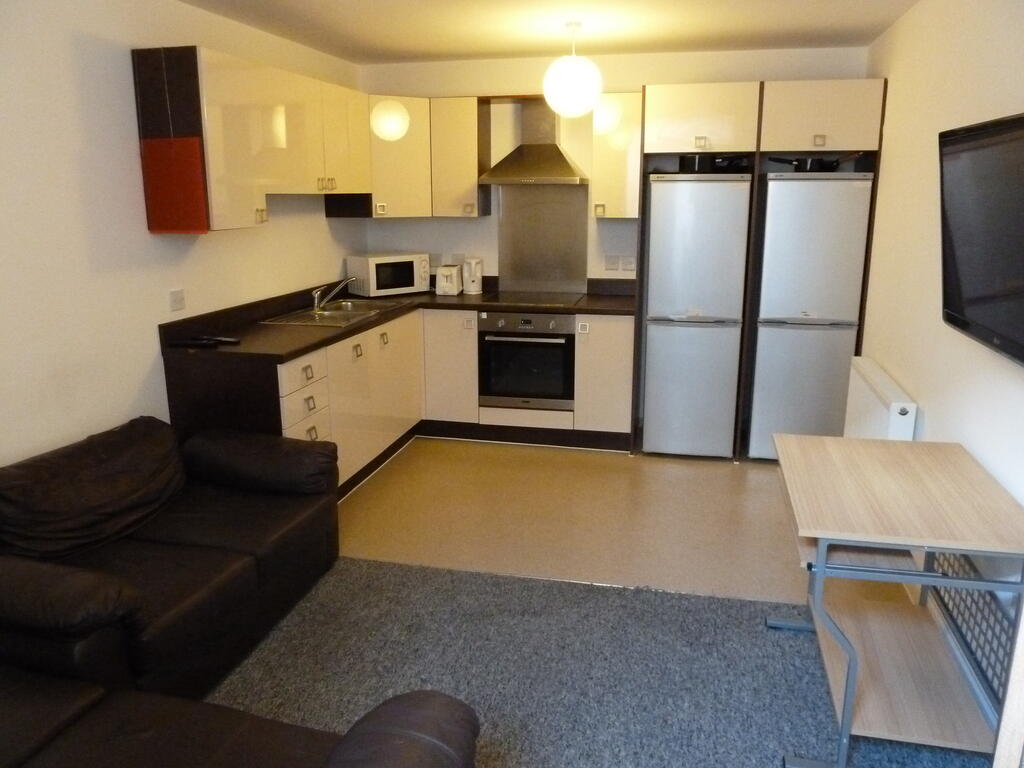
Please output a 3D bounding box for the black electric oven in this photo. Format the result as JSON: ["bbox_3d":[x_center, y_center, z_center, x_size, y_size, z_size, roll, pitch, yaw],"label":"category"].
[{"bbox_3d":[0.147,-0.192,4.759,0.597,0.597,0.570,3,14,13],"label":"black electric oven"}]

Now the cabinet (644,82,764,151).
[{"bbox_3d":[1.075,-1.482,4.200,0.600,0.355,0.600,3,14,14],"label":"cabinet"}]

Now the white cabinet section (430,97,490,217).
[{"bbox_3d":[-0.320,-1.441,4.762,0.300,0.715,0.327,3,14,13],"label":"white cabinet section"}]

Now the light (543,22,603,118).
[{"bbox_3d":[0.314,-1.610,3.807,0.300,0.472,0.300,3,14,14],"label":"light"}]

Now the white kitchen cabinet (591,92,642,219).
[{"bbox_3d":[0.659,-1.383,4.519,0.300,0.719,0.315,3,14,14],"label":"white kitchen cabinet"}]

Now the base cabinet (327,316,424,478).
[{"bbox_3d":[-0.998,0.010,4.145,0.600,0.710,1.223,3,14,14],"label":"base cabinet"}]

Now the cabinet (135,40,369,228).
[{"bbox_3d":[-1.187,-1.171,3.721,0.319,0.724,1.594,3,14,14],"label":"cabinet"}]

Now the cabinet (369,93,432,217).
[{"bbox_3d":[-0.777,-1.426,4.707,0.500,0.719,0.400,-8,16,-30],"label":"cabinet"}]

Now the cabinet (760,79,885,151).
[{"bbox_3d":[1.655,-1.436,4.053,0.601,0.355,0.600,3,14,14],"label":"cabinet"}]

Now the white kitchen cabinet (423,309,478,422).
[{"bbox_3d":[-0.311,-0.172,4.905,0.357,0.715,0.570,3,14,13],"label":"white kitchen cabinet"}]

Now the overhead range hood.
[{"bbox_3d":[0.154,-1.487,4.520,0.600,0.533,0.500,3,14,14],"label":"overhead range hood"}]

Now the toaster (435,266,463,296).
[{"bbox_3d":[-0.415,-0.702,4.979,0.145,0.183,0.255,1,14,3],"label":"toaster"}]

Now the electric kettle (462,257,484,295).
[{"bbox_3d":[-0.262,-0.726,5.002,0.140,0.230,0.195,-1,14,-3],"label":"electric kettle"}]

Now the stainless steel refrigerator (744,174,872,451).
[{"bbox_3d":[1.693,-0.393,4.327,0.540,1.631,0.575,3,14,14],"label":"stainless steel refrigerator"}]

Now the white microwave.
[{"bbox_3d":[-0.823,-0.737,4.943,0.448,0.251,0.318,-11,18,-38],"label":"white microwave"}]

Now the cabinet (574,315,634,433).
[{"bbox_3d":[0.617,-0.124,4.670,0.344,0.710,0.600,3,14,14],"label":"cabinet"}]

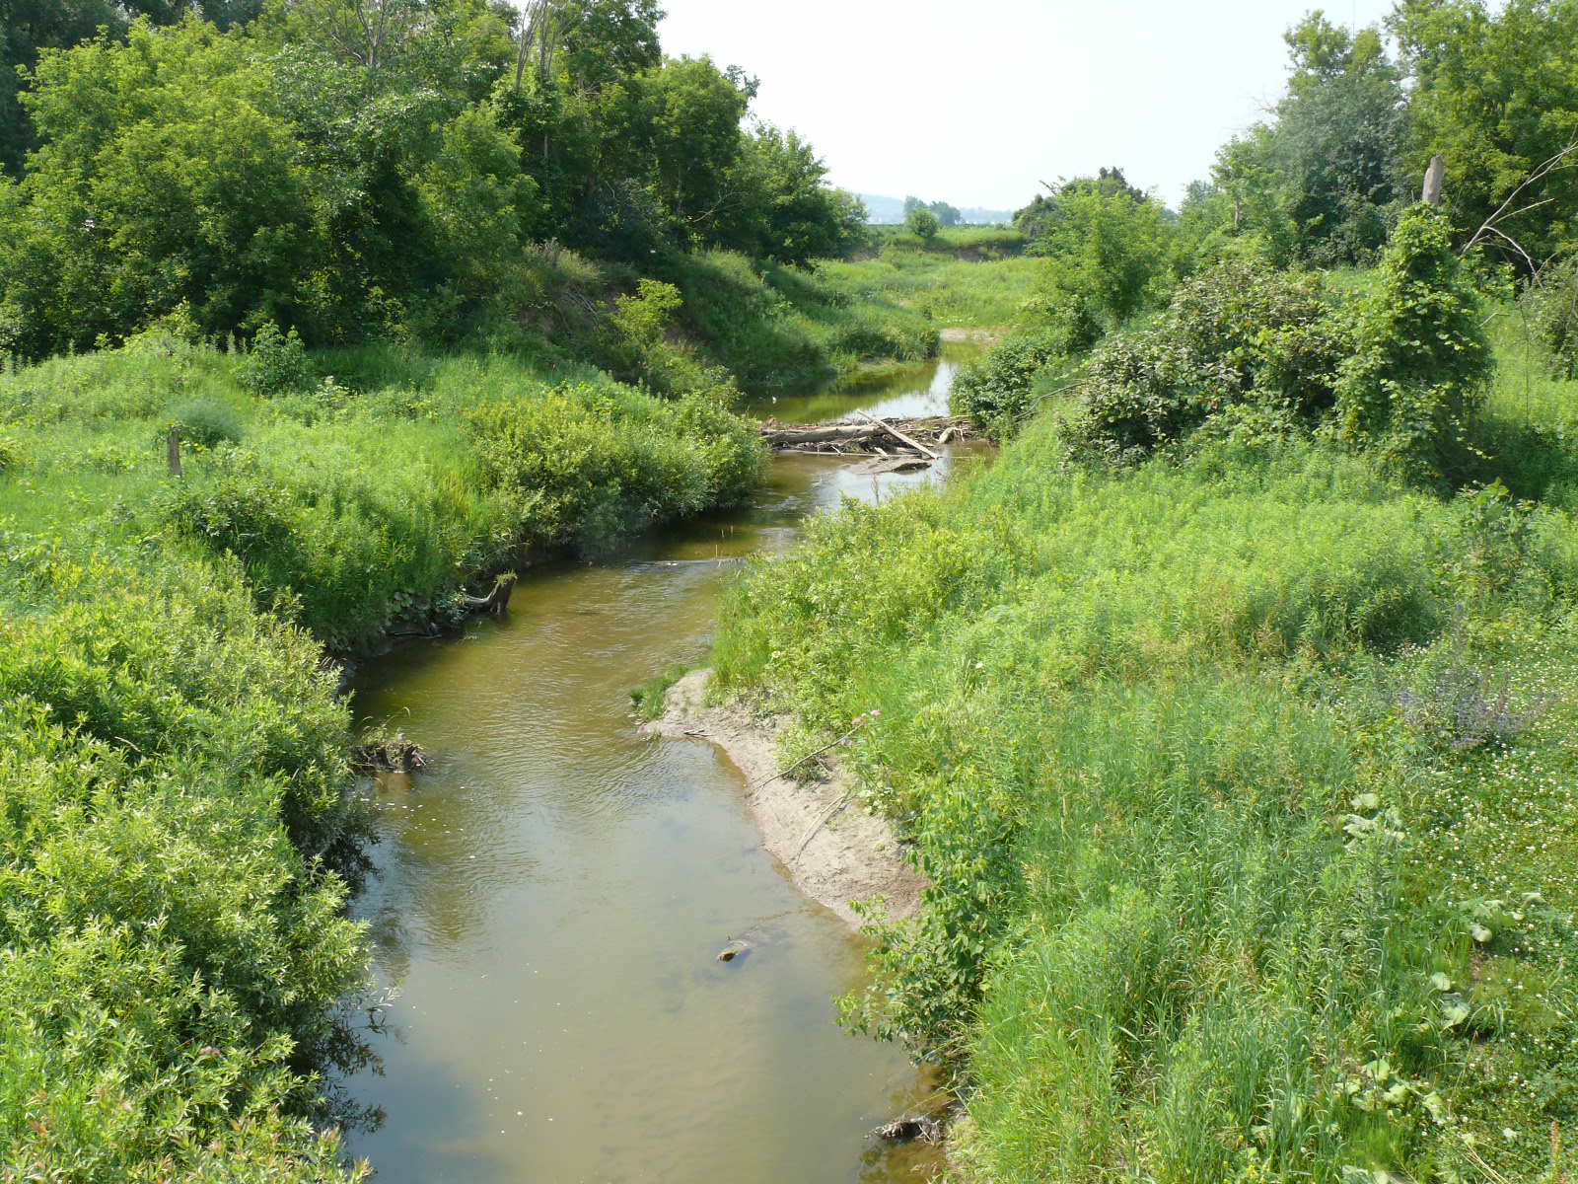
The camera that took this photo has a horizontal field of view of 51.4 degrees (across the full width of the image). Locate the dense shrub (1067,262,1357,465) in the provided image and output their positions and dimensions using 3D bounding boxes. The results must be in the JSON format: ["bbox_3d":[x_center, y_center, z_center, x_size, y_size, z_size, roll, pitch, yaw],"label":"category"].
[{"bbox_3d":[6.155,-3.343,24.367,4.280,3.080,3.300,0,13,0],"label":"dense shrub"}]

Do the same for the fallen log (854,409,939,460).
[{"bbox_3d":[2.441,-3.670,37.800,0.160,0.160,3.790,-6,23,-24],"label":"fallen log"}]

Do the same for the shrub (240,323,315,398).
[{"bbox_3d":[-9.138,-4.088,29.325,1.340,1.430,1.300,0,13,0],"label":"shrub"}]

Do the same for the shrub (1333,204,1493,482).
[{"bbox_3d":[8.488,-3.294,22.326,2.180,3.860,2.100,0,13,0],"label":"shrub"}]

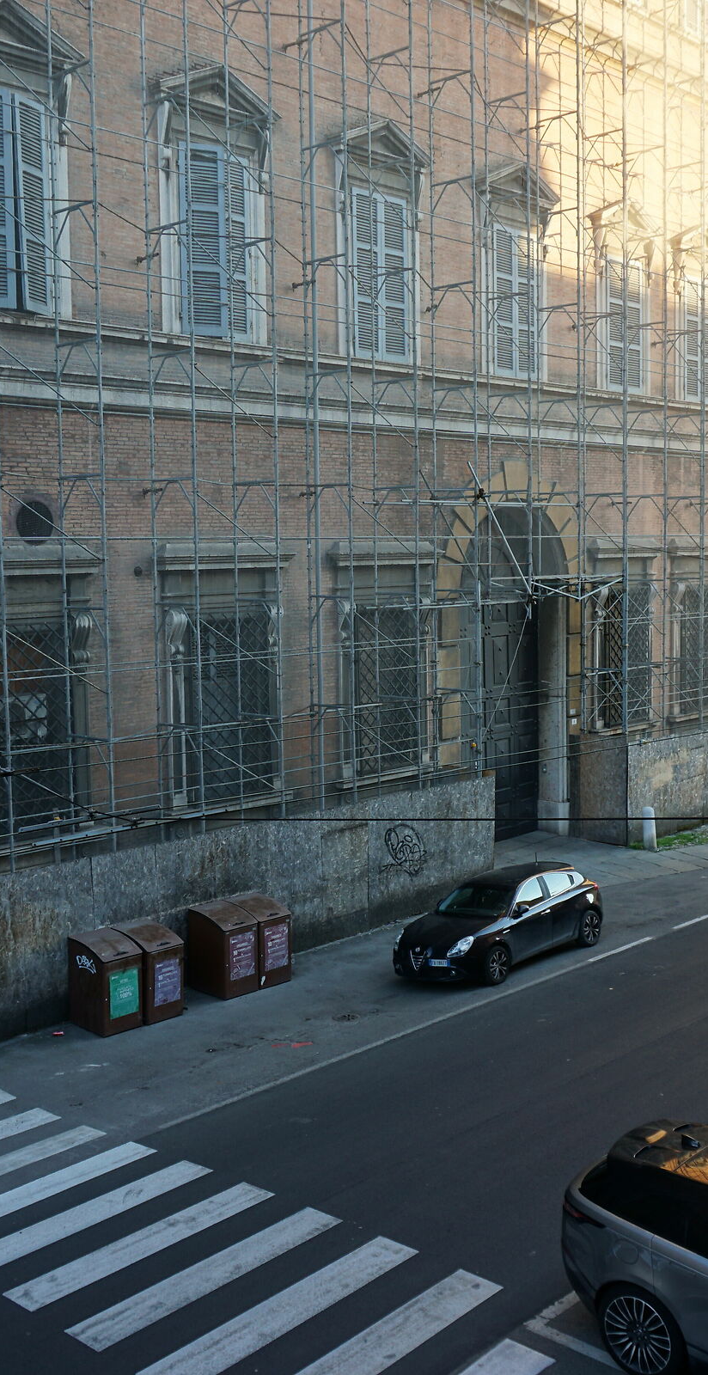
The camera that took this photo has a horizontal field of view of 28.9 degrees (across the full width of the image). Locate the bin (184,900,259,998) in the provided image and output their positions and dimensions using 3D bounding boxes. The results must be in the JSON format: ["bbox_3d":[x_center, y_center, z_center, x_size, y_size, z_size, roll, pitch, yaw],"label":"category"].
[{"bbox_3d":[-2.072,4.133,21.700,0.680,1.290,0.960,-6,7,-43],"label":"bin"}]

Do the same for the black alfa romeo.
[{"bbox_3d":[2.460,3.783,22.836,1.798,1.460,4.351,4,7,43],"label":"black alfa romeo"}]

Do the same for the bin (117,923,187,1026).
[{"bbox_3d":[-3.129,4.254,20.621,0.670,1.290,0.960,-6,7,-43],"label":"bin"}]

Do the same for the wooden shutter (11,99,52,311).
[{"bbox_3d":[-4.906,-7.380,21.157,0.050,3.200,0.810,1,6,18],"label":"wooden shutter"}]

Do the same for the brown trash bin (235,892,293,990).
[{"bbox_3d":[-1.569,4.079,22.165,0.660,1.290,0.960,-6,7,-43],"label":"brown trash bin"}]

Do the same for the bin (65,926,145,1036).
[{"bbox_3d":[-3.649,4.309,20.145,0.680,1.290,0.970,-6,7,-43],"label":"bin"}]

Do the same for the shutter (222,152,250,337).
[{"bbox_3d":[-2.084,-7.732,24.321,0.050,3.200,0.800,2,6,33],"label":"shutter"}]

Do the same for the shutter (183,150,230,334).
[{"bbox_3d":[-2.575,-7.669,23.649,0.810,3.210,0.050,-3,6,-22],"label":"shutter"}]

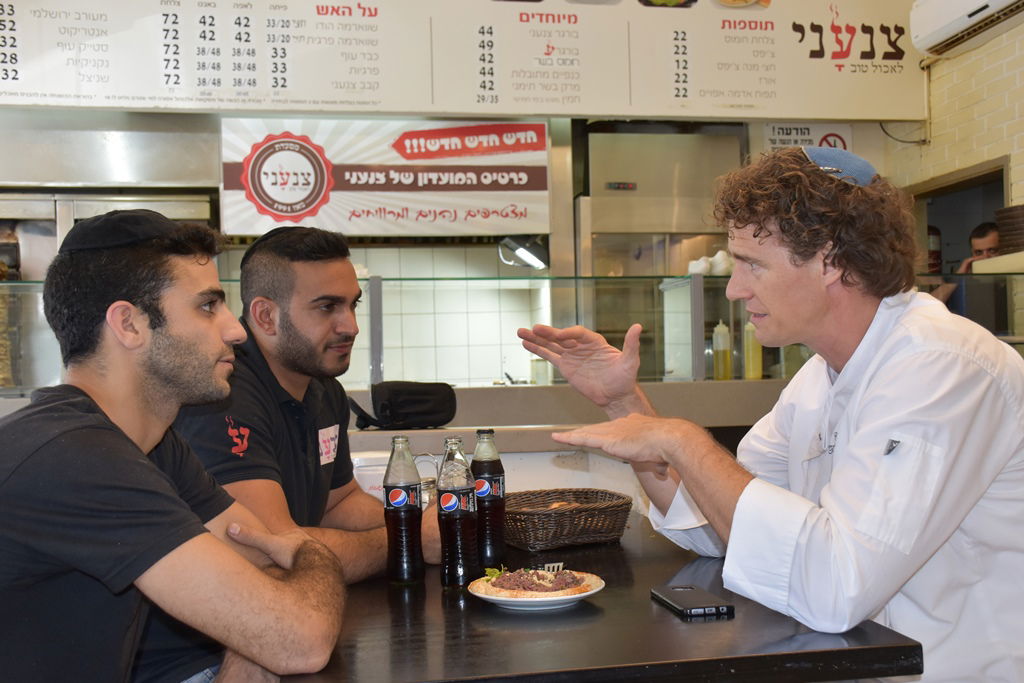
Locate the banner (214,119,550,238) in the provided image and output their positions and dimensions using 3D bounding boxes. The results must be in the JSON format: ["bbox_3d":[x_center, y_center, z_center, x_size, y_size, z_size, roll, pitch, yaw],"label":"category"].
[{"bbox_3d":[-0.608,-0.814,5.513,1.615,0.568,0.025,-1,0,-8],"label":"banner"}]

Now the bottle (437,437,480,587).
[{"bbox_3d":[-0.089,0.277,1.806,0.064,0.232,0.064,-2,0,0],"label":"bottle"}]

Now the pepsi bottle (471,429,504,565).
[{"bbox_3d":[-0.042,0.273,1.940,0.064,0.232,0.064,-2,0,0],"label":"pepsi bottle"}]

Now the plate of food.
[{"bbox_3d":[0.038,0.370,1.690,0.210,0.046,0.210,-2,0,0],"label":"plate of food"}]

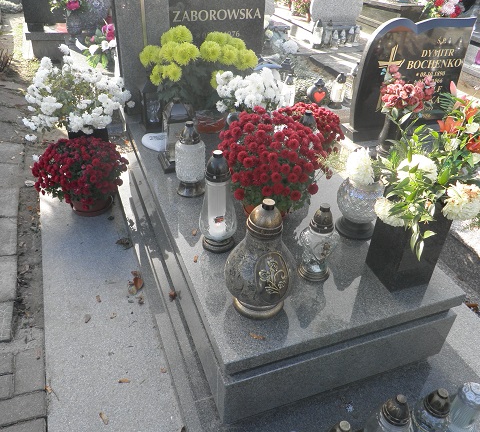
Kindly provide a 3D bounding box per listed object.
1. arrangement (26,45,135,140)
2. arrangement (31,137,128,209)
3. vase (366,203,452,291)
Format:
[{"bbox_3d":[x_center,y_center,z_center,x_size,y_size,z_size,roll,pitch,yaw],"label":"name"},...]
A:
[{"bbox_3d":[-0.870,-0.565,2.396,0.570,0.600,0.520,-10,37,-18],"label":"arrangement"},{"bbox_3d":[-0.791,-0.194,2.214,0.460,0.340,0.450,-10,37,-18],"label":"arrangement"},{"bbox_3d":[0.518,0.062,1.369,0.143,0.310,0.144,-10,37,-18],"label":"vase"}]

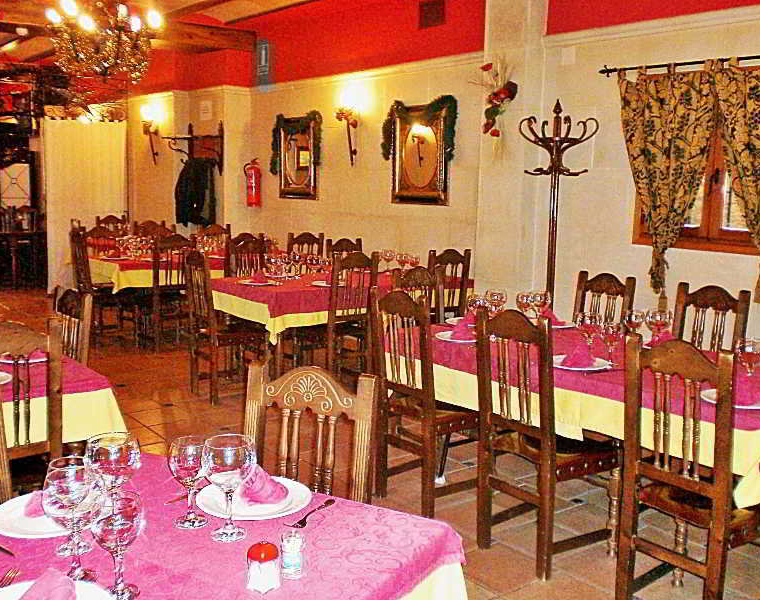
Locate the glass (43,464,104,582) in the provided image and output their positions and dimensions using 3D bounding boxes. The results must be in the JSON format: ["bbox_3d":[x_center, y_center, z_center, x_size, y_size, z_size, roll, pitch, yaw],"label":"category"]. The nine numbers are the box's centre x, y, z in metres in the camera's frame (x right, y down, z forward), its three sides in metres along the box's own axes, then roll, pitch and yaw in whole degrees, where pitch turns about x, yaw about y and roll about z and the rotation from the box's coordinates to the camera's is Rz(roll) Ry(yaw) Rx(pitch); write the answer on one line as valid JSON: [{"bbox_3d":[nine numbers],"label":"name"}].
[{"bbox_3d":[-0.563,0.413,1.498,0.109,0.200,0.109,3,9,6],"label":"glass"}]

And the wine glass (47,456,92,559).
[{"bbox_3d":[-0.612,0.411,1.613,0.097,0.181,0.097,1,8,0],"label":"wine glass"}]

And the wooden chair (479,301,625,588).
[{"bbox_3d":[0.700,0.556,3.344,0.480,1.020,0.395,-5,10,-34],"label":"wooden chair"}]

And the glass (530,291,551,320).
[{"bbox_3d":[0.790,0.068,4.016,0.106,0.198,0.106,-6,10,-40],"label":"glass"}]

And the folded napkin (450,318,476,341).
[{"bbox_3d":[0.414,0.146,3.868,0.120,0.085,0.135,-6,11,-39],"label":"folded napkin"}]

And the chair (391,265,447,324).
[{"bbox_3d":[0.327,0.349,4.503,0.410,1.020,0.450,-5,10,-37],"label":"chair"}]

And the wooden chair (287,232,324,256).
[{"bbox_3d":[-0.825,-0.165,7.919,0.395,1.000,0.480,-4,9,-31],"label":"wooden chair"}]

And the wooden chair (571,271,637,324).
[{"bbox_3d":[1.087,0.390,4.539,0.480,1.020,0.395,-4,10,-33],"label":"wooden chair"}]

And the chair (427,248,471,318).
[{"bbox_3d":[0.408,0.111,6.403,0.395,1.020,0.480,-4,10,-32],"label":"chair"}]

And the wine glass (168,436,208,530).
[{"bbox_3d":[-0.400,0.383,1.706,0.083,0.177,0.083,1,8,0],"label":"wine glass"}]

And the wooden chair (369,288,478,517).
[{"bbox_3d":[0.219,0.451,3.791,0.450,1.020,0.410,-6,11,-40],"label":"wooden chair"}]

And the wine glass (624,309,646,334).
[{"bbox_3d":[1.106,0.146,3.540,0.086,0.180,0.086,-6,10,-40],"label":"wine glass"}]

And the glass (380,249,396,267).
[{"bbox_3d":[0.070,-0.292,6.447,0.110,0.203,0.110,1,8,0],"label":"glass"}]

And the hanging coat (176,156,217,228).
[{"bbox_3d":[-2.120,-1.250,9.321,0.270,0.800,0.500,-6,11,-39],"label":"hanging coat"}]

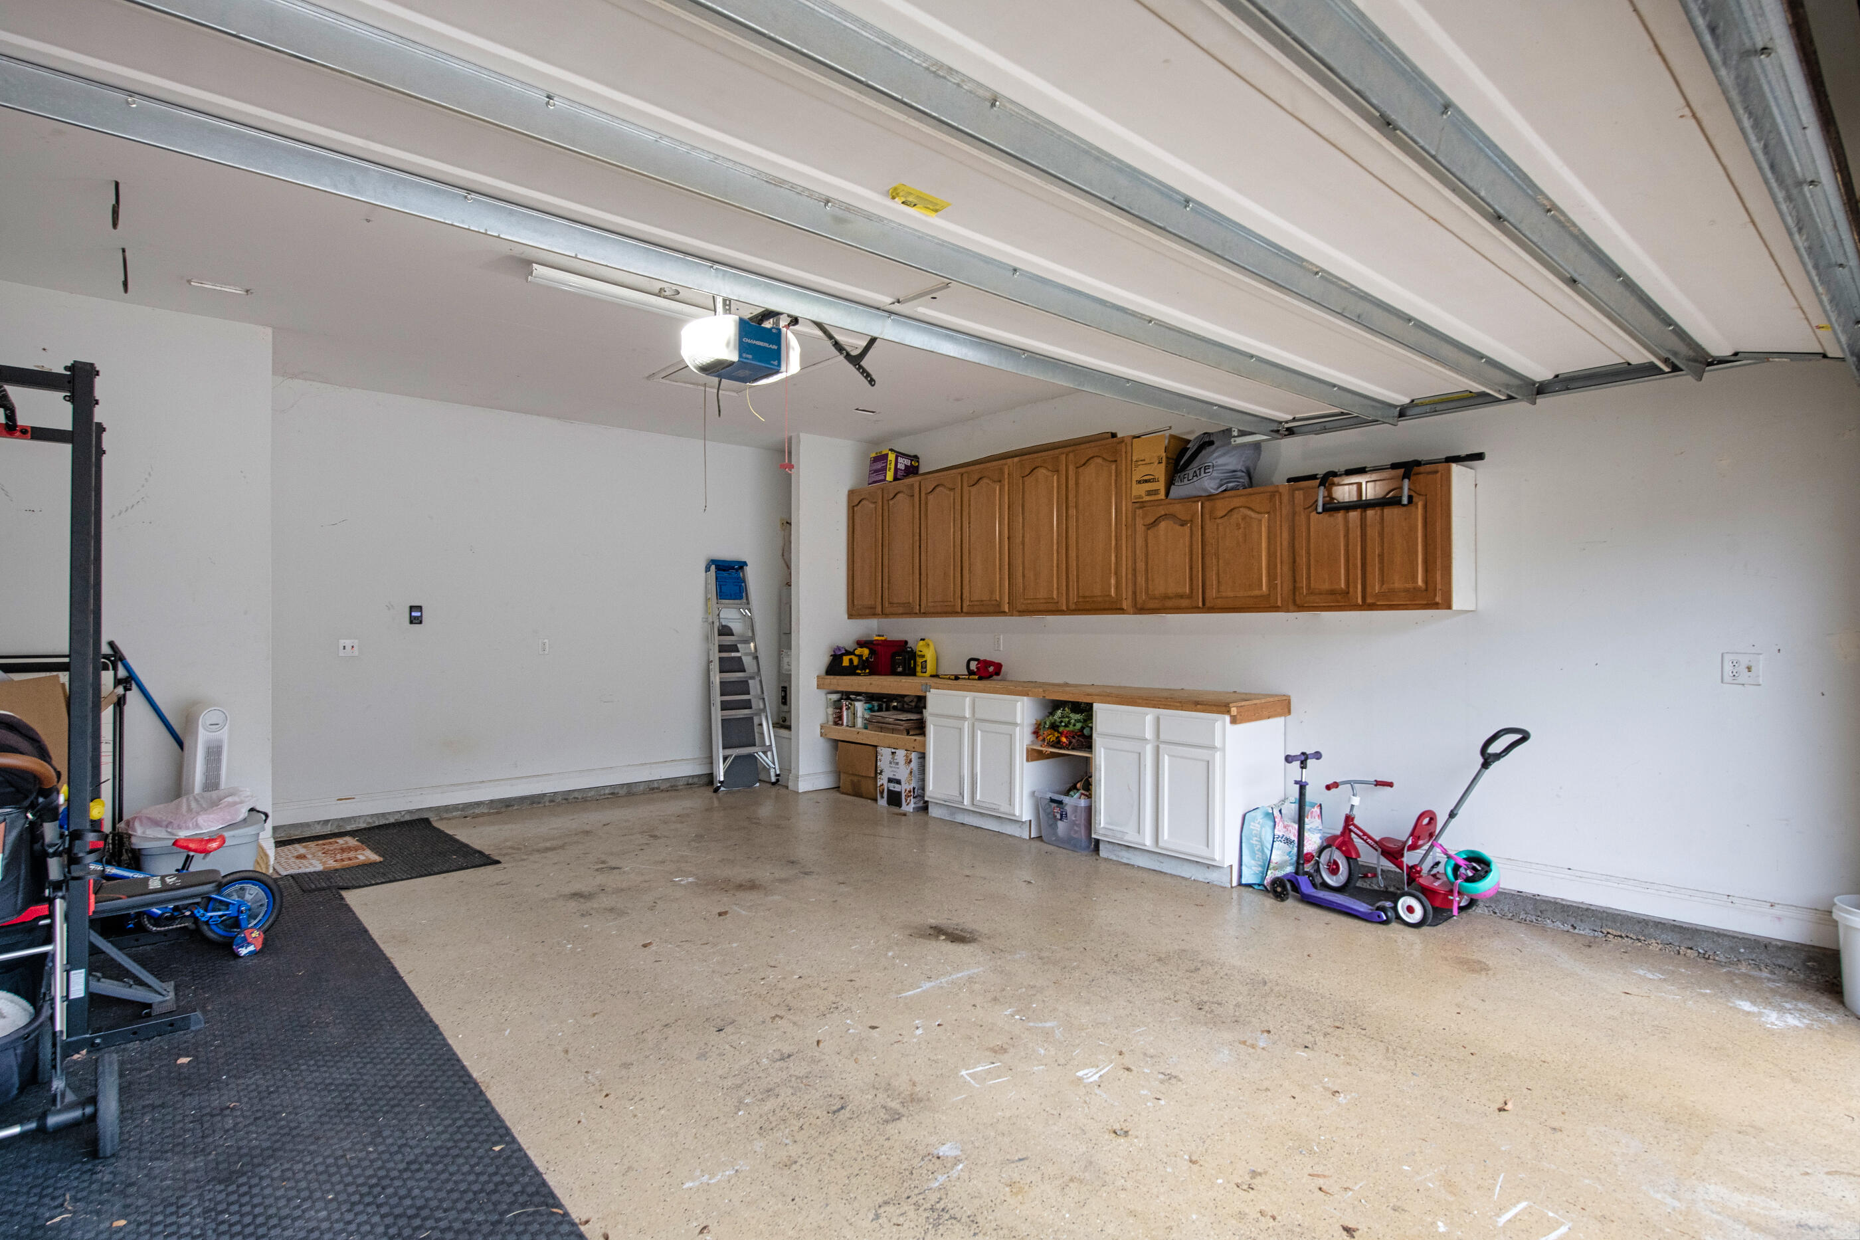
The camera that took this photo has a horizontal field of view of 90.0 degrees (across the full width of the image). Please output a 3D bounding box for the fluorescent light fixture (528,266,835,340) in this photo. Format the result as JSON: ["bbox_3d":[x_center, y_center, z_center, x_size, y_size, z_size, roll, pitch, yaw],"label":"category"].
[{"bbox_3d":[-1.147,-1.384,4.202,1.270,0.080,0.090,0,-1,-42],"label":"fluorescent light fixture"}]

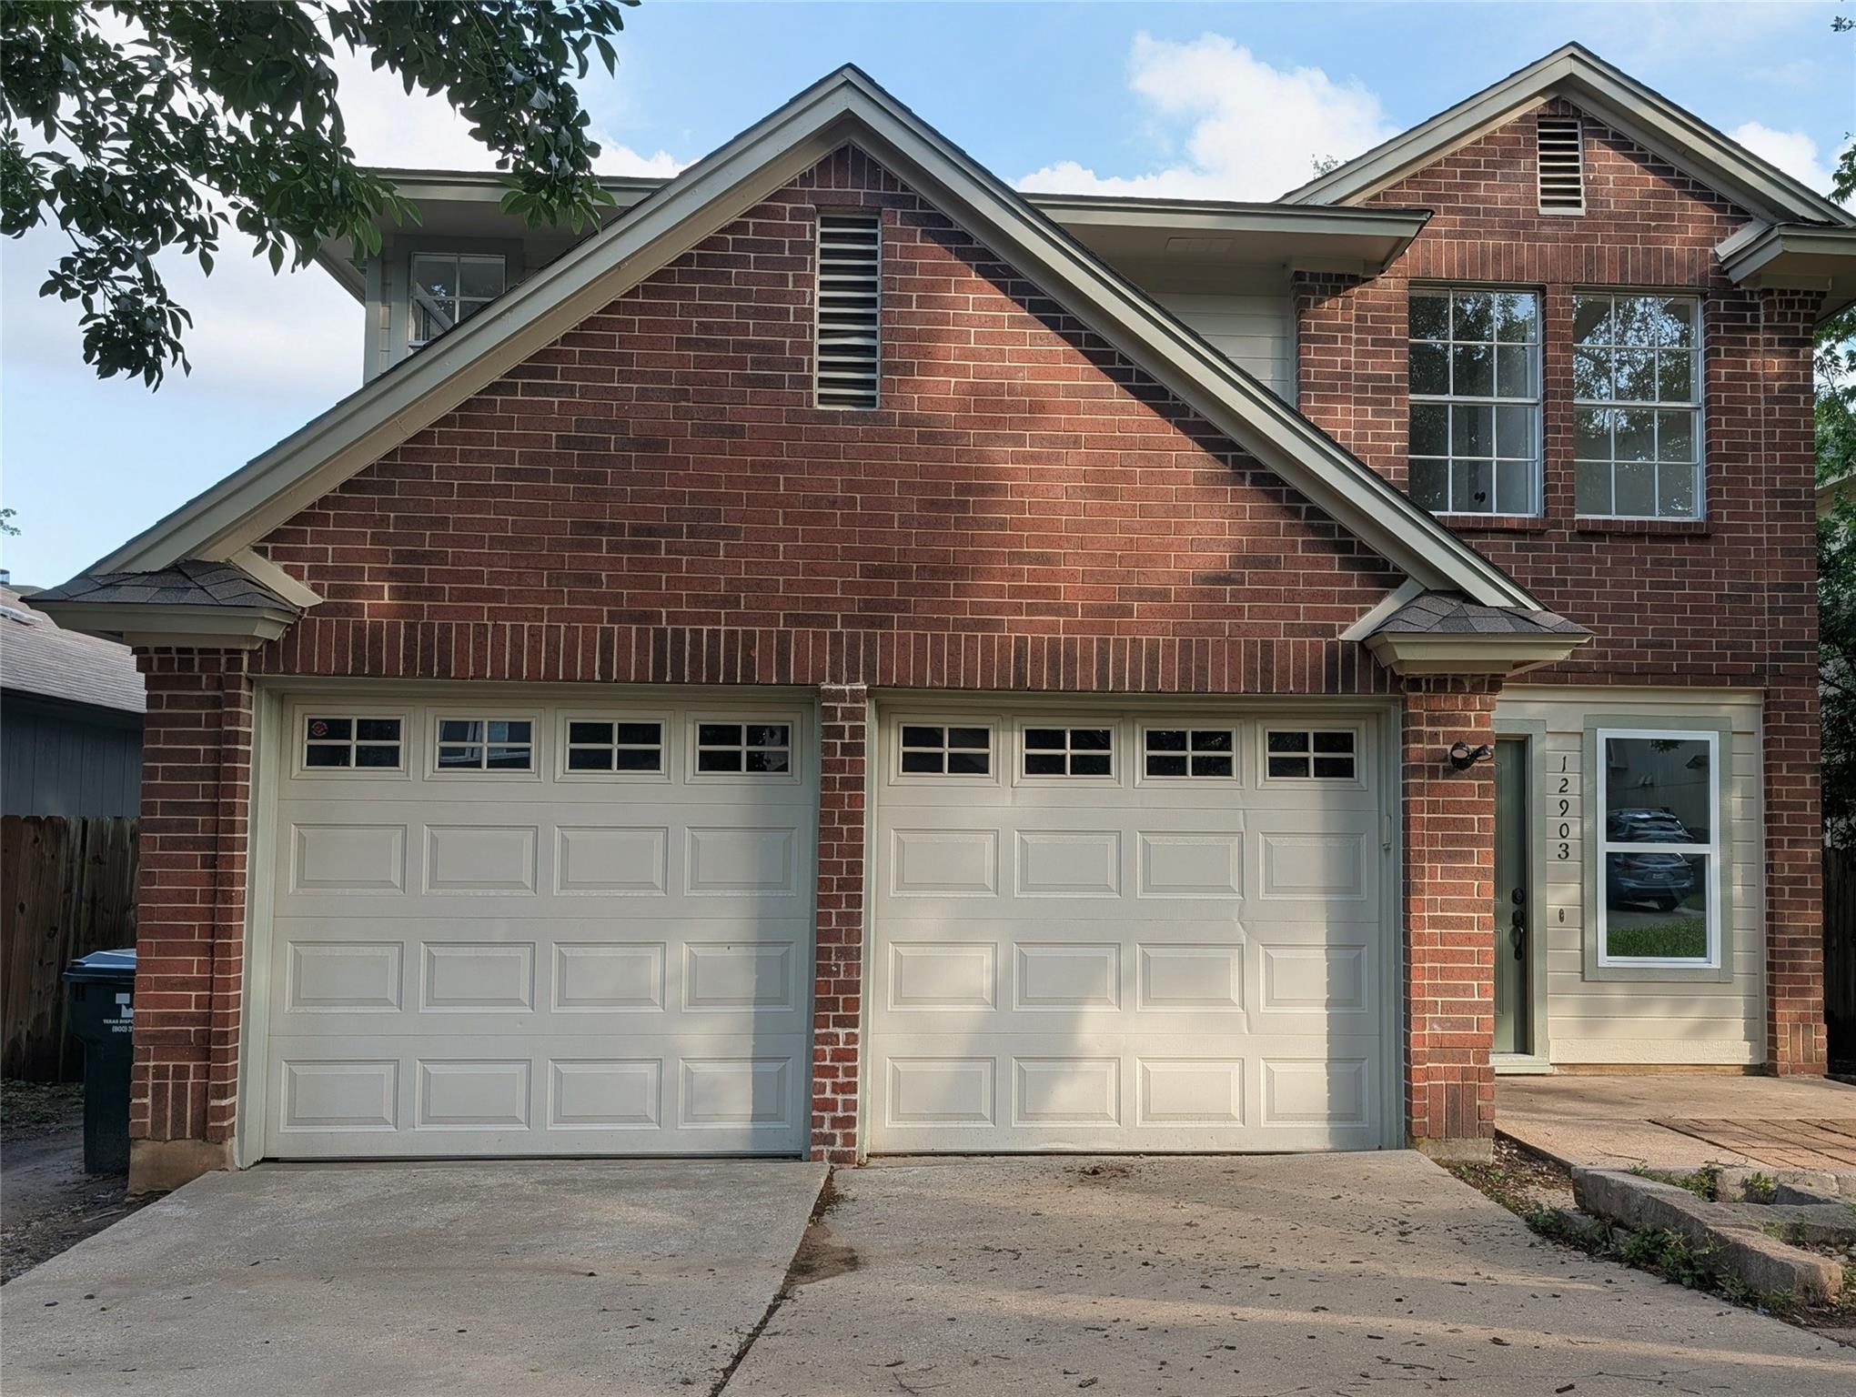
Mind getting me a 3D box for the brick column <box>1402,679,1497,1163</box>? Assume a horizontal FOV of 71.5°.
[{"bbox_3d":[2.415,1.014,6.130,0.410,2.210,0.380,1,-3,-4],"label":"brick column"}]

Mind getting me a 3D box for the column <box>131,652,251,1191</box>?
[{"bbox_3d":[-3.234,0.968,5.772,0.410,2.330,0.380,1,-3,-4],"label":"column"}]

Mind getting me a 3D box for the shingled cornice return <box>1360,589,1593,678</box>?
[{"bbox_3d":[2.497,-0.298,5.936,0.950,0.400,0.400,1,-3,-4],"label":"shingled cornice return"}]

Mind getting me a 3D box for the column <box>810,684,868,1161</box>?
[{"bbox_3d":[-0.403,1.002,5.875,0.212,2.120,0.220,1,-3,-4],"label":"column"}]

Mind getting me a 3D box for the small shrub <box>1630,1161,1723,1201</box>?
[{"bbox_3d":[3.036,1.964,5.234,0.360,0.140,0.200,1,-3,-4],"label":"small shrub"}]

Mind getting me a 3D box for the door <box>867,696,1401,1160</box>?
[{"bbox_3d":[0.962,1.091,6.153,2.450,2.120,0.100,1,-3,-4],"label":"door"}]

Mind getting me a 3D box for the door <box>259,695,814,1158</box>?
[{"bbox_3d":[-1.773,1.050,5.981,2.450,2.120,0.100,1,-3,-4],"label":"door"}]

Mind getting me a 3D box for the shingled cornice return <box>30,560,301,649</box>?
[{"bbox_3d":[-3.250,-0.391,5.564,0.960,0.380,0.400,1,-3,-4],"label":"shingled cornice return"}]

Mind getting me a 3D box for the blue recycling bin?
[{"bbox_3d":[-3.769,1.740,6.438,0.740,1.050,0.620,1,-3,0],"label":"blue recycling bin"}]

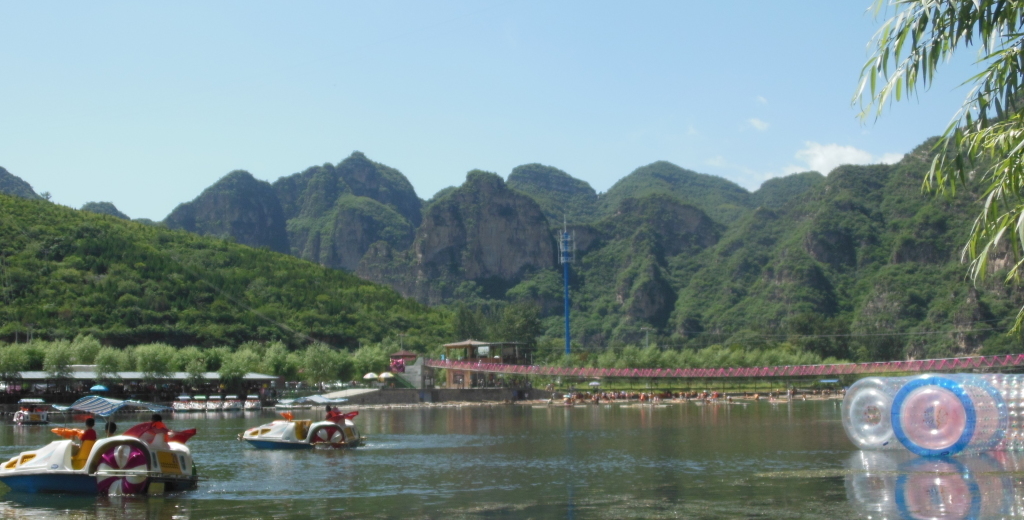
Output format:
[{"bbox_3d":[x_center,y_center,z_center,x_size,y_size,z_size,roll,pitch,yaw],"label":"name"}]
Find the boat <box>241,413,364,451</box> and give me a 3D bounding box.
[{"bbox_3d":[-7.342,5.978,39.300,3.950,1.320,1.900,-2,-7,6],"label":"boat"}]

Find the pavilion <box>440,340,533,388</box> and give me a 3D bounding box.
[{"bbox_3d":[-4.038,16.547,178.000,12.500,7.500,6.500,-6,-9,38],"label":"pavilion"}]

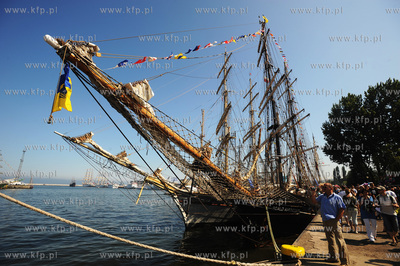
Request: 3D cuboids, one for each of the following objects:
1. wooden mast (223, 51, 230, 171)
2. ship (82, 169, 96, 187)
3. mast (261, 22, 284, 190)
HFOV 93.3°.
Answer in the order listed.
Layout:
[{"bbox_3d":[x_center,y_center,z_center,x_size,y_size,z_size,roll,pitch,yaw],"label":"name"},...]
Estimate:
[{"bbox_3d":[4.060,-3.229,29.311,0.500,23.220,0.500,-11,-21,35],"label":"wooden mast"},{"bbox_3d":[-284.000,114.998,486.947,12.000,43.000,75.000,14,-21,-41],"label":"ship"},{"bbox_3d":[10.358,-5.379,27.155,0.600,26.000,0.600,-11,-19,35],"label":"mast"}]

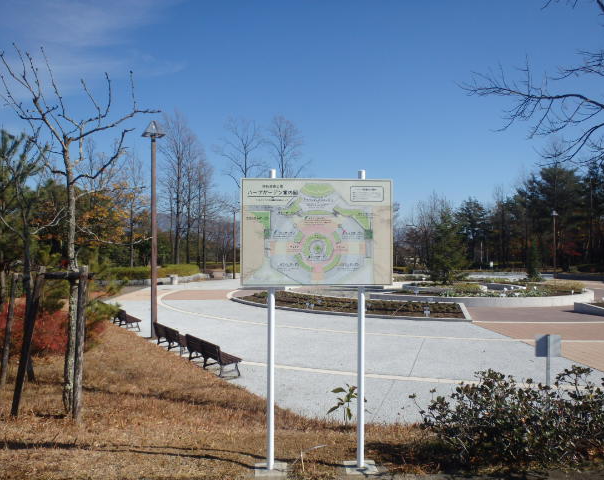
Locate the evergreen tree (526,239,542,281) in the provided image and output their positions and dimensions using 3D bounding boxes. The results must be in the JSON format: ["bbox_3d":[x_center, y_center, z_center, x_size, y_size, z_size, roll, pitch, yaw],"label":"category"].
[{"bbox_3d":[20.210,1.717,45.045,1.400,3.696,1.400,0,-1,0],"label":"evergreen tree"}]

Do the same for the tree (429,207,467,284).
[{"bbox_3d":[10.258,0.401,36.566,2.750,5.474,2.750,0,-1,0],"label":"tree"}]

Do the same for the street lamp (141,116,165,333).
[{"bbox_3d":[-4.717,-0.354,16.584,0.700,6.957,0.700,0,-1,0],"label":"street lamp"}]

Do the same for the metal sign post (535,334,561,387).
[{"bbox_3d":[4.137,2.154,8.714,0.420,1.121,0.070,0,-1,2],"label":"metal sign post"}]

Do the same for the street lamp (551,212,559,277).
[{"bbox_3d":[26.145,0.460,53.585,0.750,7.039,0.750,0,-1,0],"label":"street lamp"}]

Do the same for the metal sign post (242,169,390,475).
[{"bbox_3d":[0.116,0.610,4.048,1.170,2.330,0.100,0,-1,-4],"label":"metal sign post"}]

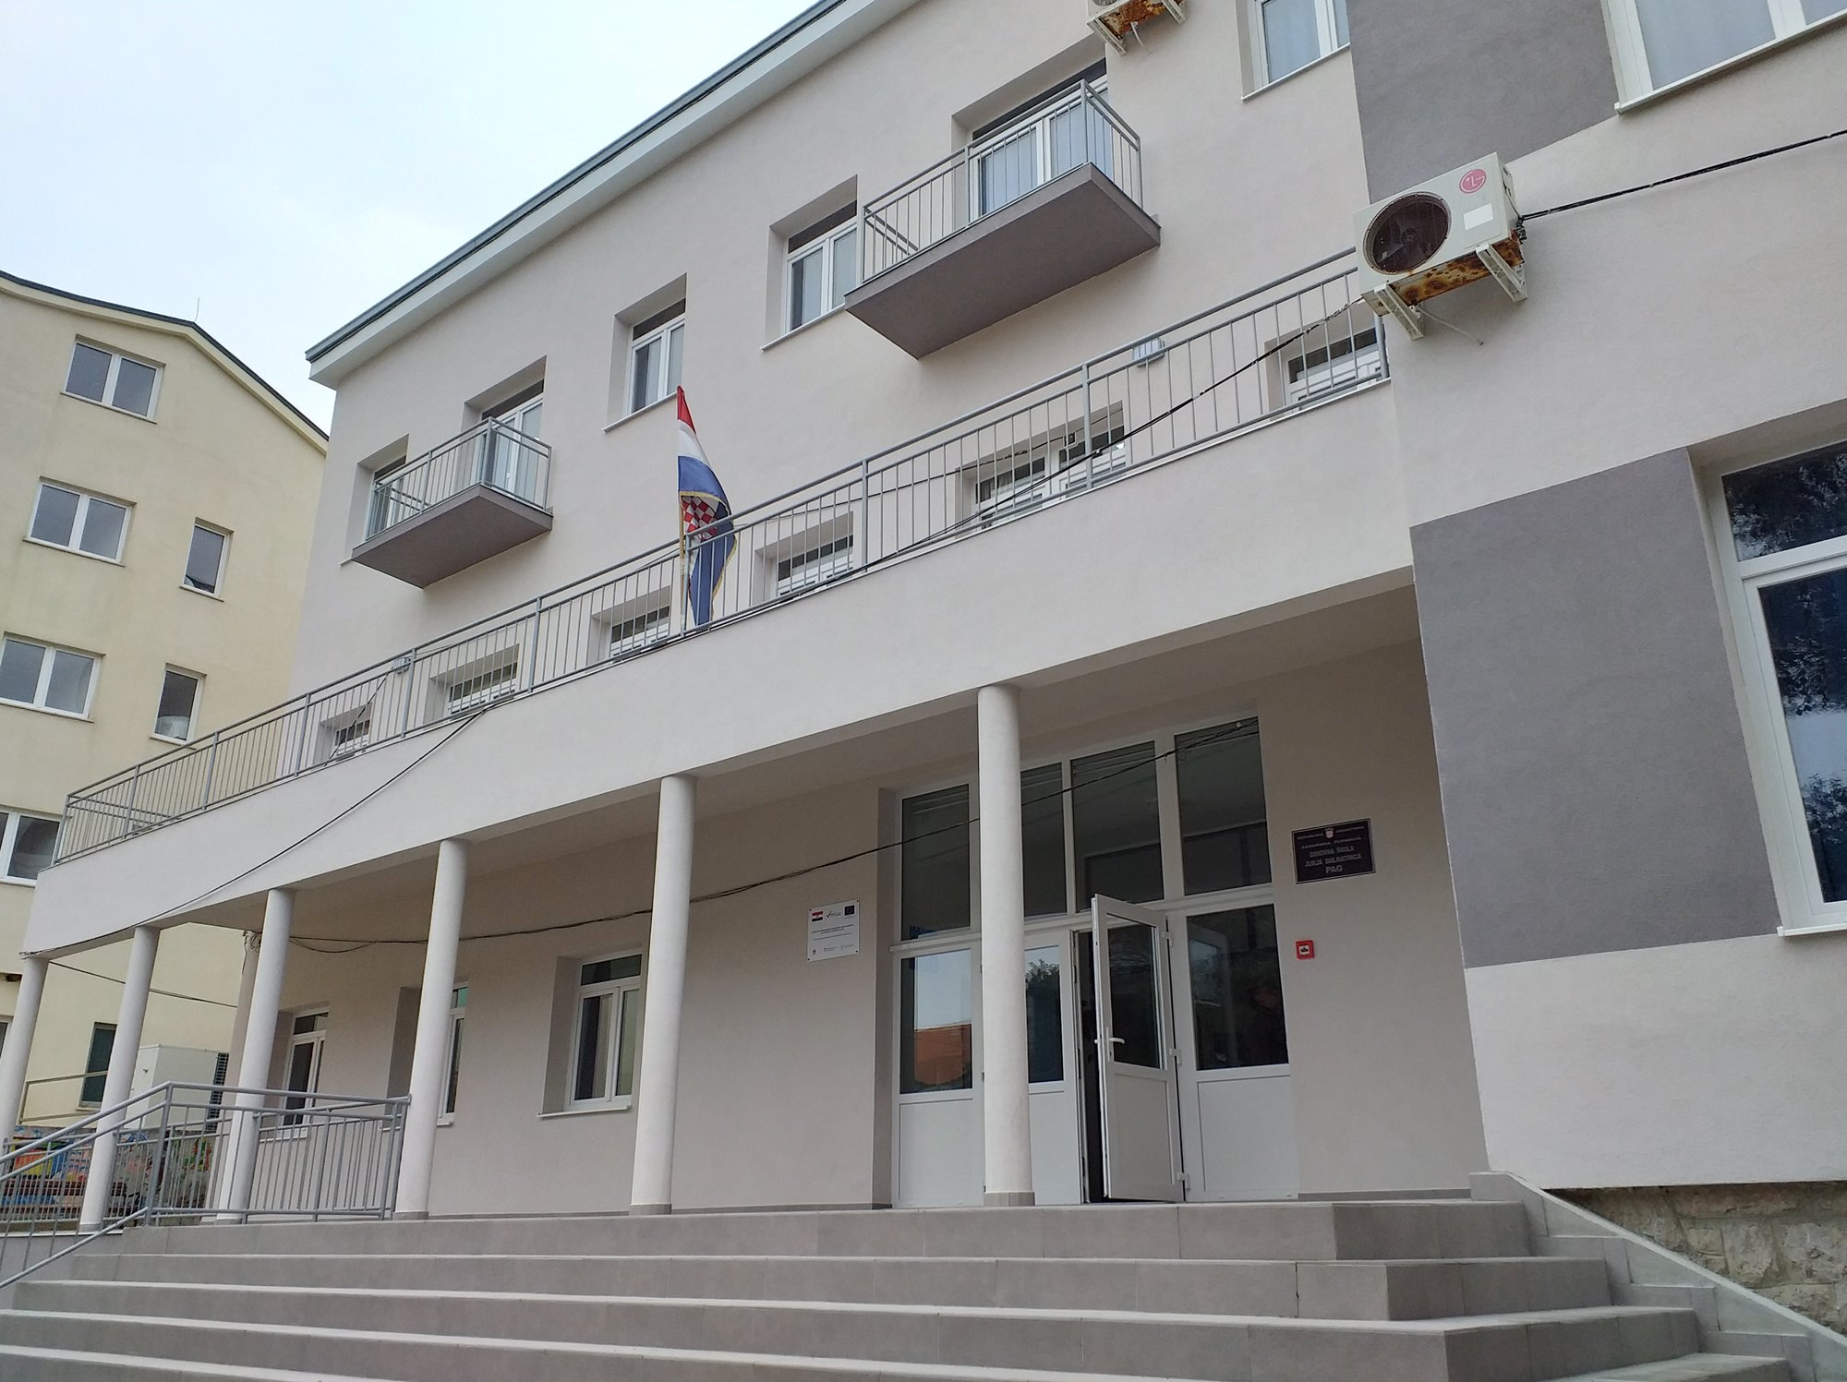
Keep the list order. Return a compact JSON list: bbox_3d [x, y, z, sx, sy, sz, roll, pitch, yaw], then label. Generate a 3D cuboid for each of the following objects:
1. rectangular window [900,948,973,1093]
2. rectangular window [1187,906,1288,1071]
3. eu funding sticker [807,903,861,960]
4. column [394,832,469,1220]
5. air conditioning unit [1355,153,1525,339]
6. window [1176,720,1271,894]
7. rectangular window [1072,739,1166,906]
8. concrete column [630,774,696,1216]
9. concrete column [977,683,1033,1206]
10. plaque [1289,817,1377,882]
[{"bbox_3d":[0.110,2.842,12.389,0.778,1.155,0.070,-16,-26,36],"label":"rectangular window"},{"bbox_3d":[2.329,2.205,10.720,0.732,1.157,0.070,-16,-26,36],"label":"rectangular window"},{"bbox_3d":[-0.833,2.211,13.286,0.625,0.480,0.012,-16,-26,37],"label":"eu funding sticker"},{"bbox_3d":[-4.177,2.829,12.310,0.255,3.200,0.255,-16,-26,36],"label":"column"},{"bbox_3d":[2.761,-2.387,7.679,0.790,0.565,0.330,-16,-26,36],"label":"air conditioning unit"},{"bbox_3d":[2.328,0.902,11.223,0.732,1.315,0.070,-16,-26,36],"label":"window"},{"bbox_3d":[1.578,1.119,11.787,0.816,1.308,0.070,-16,-26,36],"label":"rectangular window"},{"bbox_3d":[-1.881,2.158,10.515,0.274,3.139,0.274,0,-21,0],"label":"concrete column"},{"bbox_3d":[0.487,1.451,8.666,0.274,3.109,0.274,0,-21,0],"label":"concrete column"},{"bbox_3d":[2.933,1.151,10.316,0.594,0.397,0.020,-16,-26,37],"label":"plaque"}]

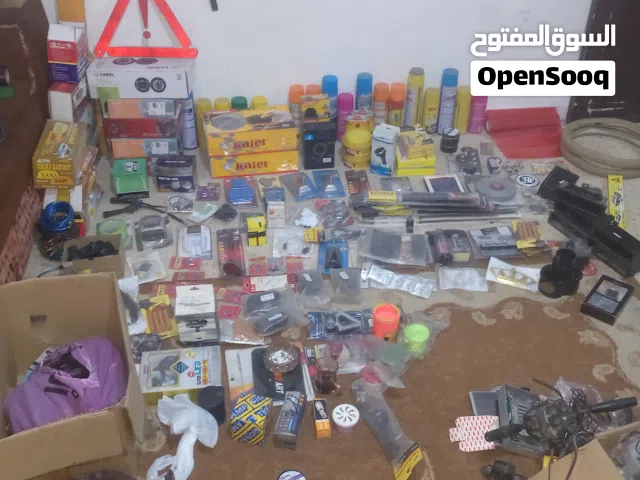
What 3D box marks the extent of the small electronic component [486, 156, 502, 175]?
[{"bbox_3d":[0.697,-0.294,2.937,0.043,0.033,0.065,3,35,5],"label":"small electronic component"}]

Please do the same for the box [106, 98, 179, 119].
[{"bbox_3d":[-0.662,-0.533,2.801,0.245,0.080,0.180,0,35,0],"label":"box"}]

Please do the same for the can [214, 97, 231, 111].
[{"bbox_3d":[-0.398,-0.495,3.070,0.065,0.196,0.065,0,35,0],"label":"can"}]

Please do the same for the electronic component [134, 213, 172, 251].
[{"bbox_3d":[-0.569,-0.025,2.543,0.110,0.050,0.130,-3,36,-4],"label":"electronic component"}]

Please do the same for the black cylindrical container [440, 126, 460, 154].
[{"bbox_3d":[0.536,-0.408,3.040,0.068,0.080,0.068,0,34,0],"label":"black cylindrical container"}]

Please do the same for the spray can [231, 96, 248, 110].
[{"bbox_3d":[-0.326,-0.484,3.044,0.065,0.205,0.065,0,35,0],"label":"spray can"}]

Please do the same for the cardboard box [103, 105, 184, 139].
[{"bbox_3d":[-0.669,-0.453,2.827,0.272,0.079,0.130,1,36,2],"label":"cardboard box"}]

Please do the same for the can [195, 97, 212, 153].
[{"bbox_3d":[-0.467,-0.472,3.026,0.065,0.207,0.065,0,36,0],"label":"can"}]

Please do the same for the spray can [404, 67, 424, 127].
[{"bbox_3d":[0.399,-0.583,3.120,0.066,0.282,0.066,0,35,0],"label":"spray can"}]

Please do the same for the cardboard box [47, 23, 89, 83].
[{"bbox_3d":[-0.900,-0.669,2.655,0.095,0.155,0.191,3,34,-8],"label":"cardboard box"}]

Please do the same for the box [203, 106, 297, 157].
[{"bbox_3d":[-0.273,-0.426,2.894,0.338,0.093,0.196,-7,35,-10],"label":"box"}]

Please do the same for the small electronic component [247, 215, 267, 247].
[{"bbox_3d":[-0.217,-0.028,2.544,0.059,0.055,0.090,-4,36,-5],"label":"small electronic component"}]

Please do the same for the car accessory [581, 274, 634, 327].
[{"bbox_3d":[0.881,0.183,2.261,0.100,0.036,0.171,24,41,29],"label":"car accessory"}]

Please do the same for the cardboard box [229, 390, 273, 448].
[{"bbox_3d":[-0.168,0.453,1.867,0.084,0.072,0.092,7,37,10],"label":"cardboard box"}]

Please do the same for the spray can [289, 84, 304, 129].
[{"bbox_3d":[-0.096,-0.521,3.084,0.065,0.235,0.065,0,35,0],"label":"spray can"}]

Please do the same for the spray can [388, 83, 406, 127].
[{"bbox_3d":[0.323,-0.549,3.126,0.065,0.226,0.065,0,35,0],"label":"spray can"}]

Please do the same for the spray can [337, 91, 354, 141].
[{"bbox_3d":[0.104,-0.511,3.101,0.065,0.200,0.065,0,35,0],"label":"spray can"}]

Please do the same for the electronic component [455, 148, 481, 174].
[{"bbox_3d":[0.587,-0.309,2.933,0.095,0.045,0.125,3,35,5],"label":"electronic component"}]

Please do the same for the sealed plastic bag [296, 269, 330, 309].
[{"bbox_3d":[-0.019,0.146,2.306,0.105,0.035,0.170,-2,35,-3],"label":"sealed plastic bag"}]

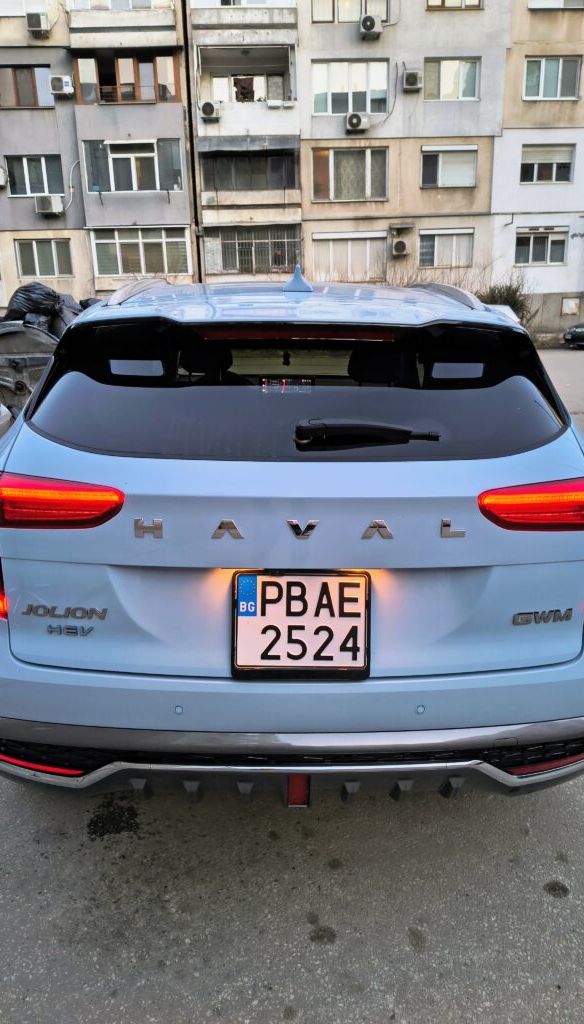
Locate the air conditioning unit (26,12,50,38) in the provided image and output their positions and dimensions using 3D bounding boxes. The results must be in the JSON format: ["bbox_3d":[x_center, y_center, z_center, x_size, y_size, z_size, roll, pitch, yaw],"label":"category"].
[{"bbox_3d":[-8.428,-16.247,22.622,0.720,0.529,0.300,-2,17,-3],"label":"air conditioning unit"}]

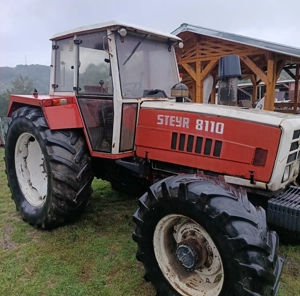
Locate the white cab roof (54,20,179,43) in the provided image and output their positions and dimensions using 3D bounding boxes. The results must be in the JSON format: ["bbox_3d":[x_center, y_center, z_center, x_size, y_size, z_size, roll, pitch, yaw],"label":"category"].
[{"bbox_3d":[-0.408,-1.495,3.750,1.380,0.110,1.330,12,17,42],"label":"white cab roof"}]

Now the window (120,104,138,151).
[{"bbox_3d":[-0.239,-0.229,3.164,0.215,0.570,0.030,-8,22,-36],"label":"window"}]

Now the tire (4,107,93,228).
[{"bbox_3d":[-1.495,0.278,3.930,1.710,1.710,0.500,11,17,42],"label":"tire"}]

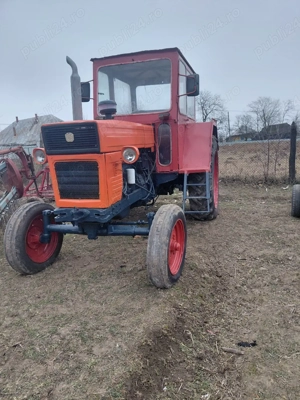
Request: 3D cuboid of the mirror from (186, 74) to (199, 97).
[{"bbox_3d":[0.574,-1.500,3.805,0.155,0.280,0.060,1,12,17],"label":"mirror"}]

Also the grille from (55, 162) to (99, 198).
[{"bbox_3d":[-0.657,-0.177,2.666,0.440,0.350,0.050,1,12,17],"label":"grille"}]

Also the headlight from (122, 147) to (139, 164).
[{"bbox_3d":[-0.173,-0.412,2.648,0.155,0.170,0.120,1,12,17],"label":"headlight"}]

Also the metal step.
[{"bbox_3d":[0.671,-0.100,4.188,0.400,0.610,0.060,1,12,17],"label":"metal step"}]

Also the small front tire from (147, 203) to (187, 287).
[{"bbox_3d":[0.196,0.457,2.850,0.185,0.816,0.816,2,12,21],"label":"small front tire"}]

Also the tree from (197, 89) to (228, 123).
[{"bbox_3d":[10.471,-14.451,50.000,5.200,9.000,5.000,-2,11,0],"label":"tree"}]

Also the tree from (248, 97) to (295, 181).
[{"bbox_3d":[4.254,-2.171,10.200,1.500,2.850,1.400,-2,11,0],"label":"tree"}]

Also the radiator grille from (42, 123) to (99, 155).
[{"bbox_3d":[-0.687,-0.535,2.546,0.550,0.250,0.060,1,12,17],"label":"radiator grille"}]

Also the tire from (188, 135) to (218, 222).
[{"bbox_3d":[0.989,-0.380,5.076,0.371,1.528,1.528,1,12,17],"label":"tire"}]

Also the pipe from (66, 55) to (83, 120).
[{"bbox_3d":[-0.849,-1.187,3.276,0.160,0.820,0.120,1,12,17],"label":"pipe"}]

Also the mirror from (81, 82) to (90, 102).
[{"bbox_3d":[-0.943,-1.577,4.248,0.155,0.290,0.060,1,12,17],"label":"mirror"}]

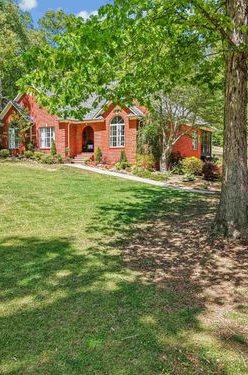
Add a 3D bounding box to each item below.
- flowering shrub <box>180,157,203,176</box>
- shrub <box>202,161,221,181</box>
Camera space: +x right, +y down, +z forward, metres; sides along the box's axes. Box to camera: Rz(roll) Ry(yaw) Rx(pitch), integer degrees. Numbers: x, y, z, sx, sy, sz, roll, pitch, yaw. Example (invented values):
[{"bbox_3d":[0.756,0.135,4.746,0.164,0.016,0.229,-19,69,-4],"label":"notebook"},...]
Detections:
[{"bbox_3d":[3.855,-1.185,19.800,1.250,1.150,1.200,0,6,0],"label":"flowering shrub"},{"bbox_3d":[4.518,-0.865,17.900,0.980,1.050,0.950,0,6,0],"label":"shrub"}]

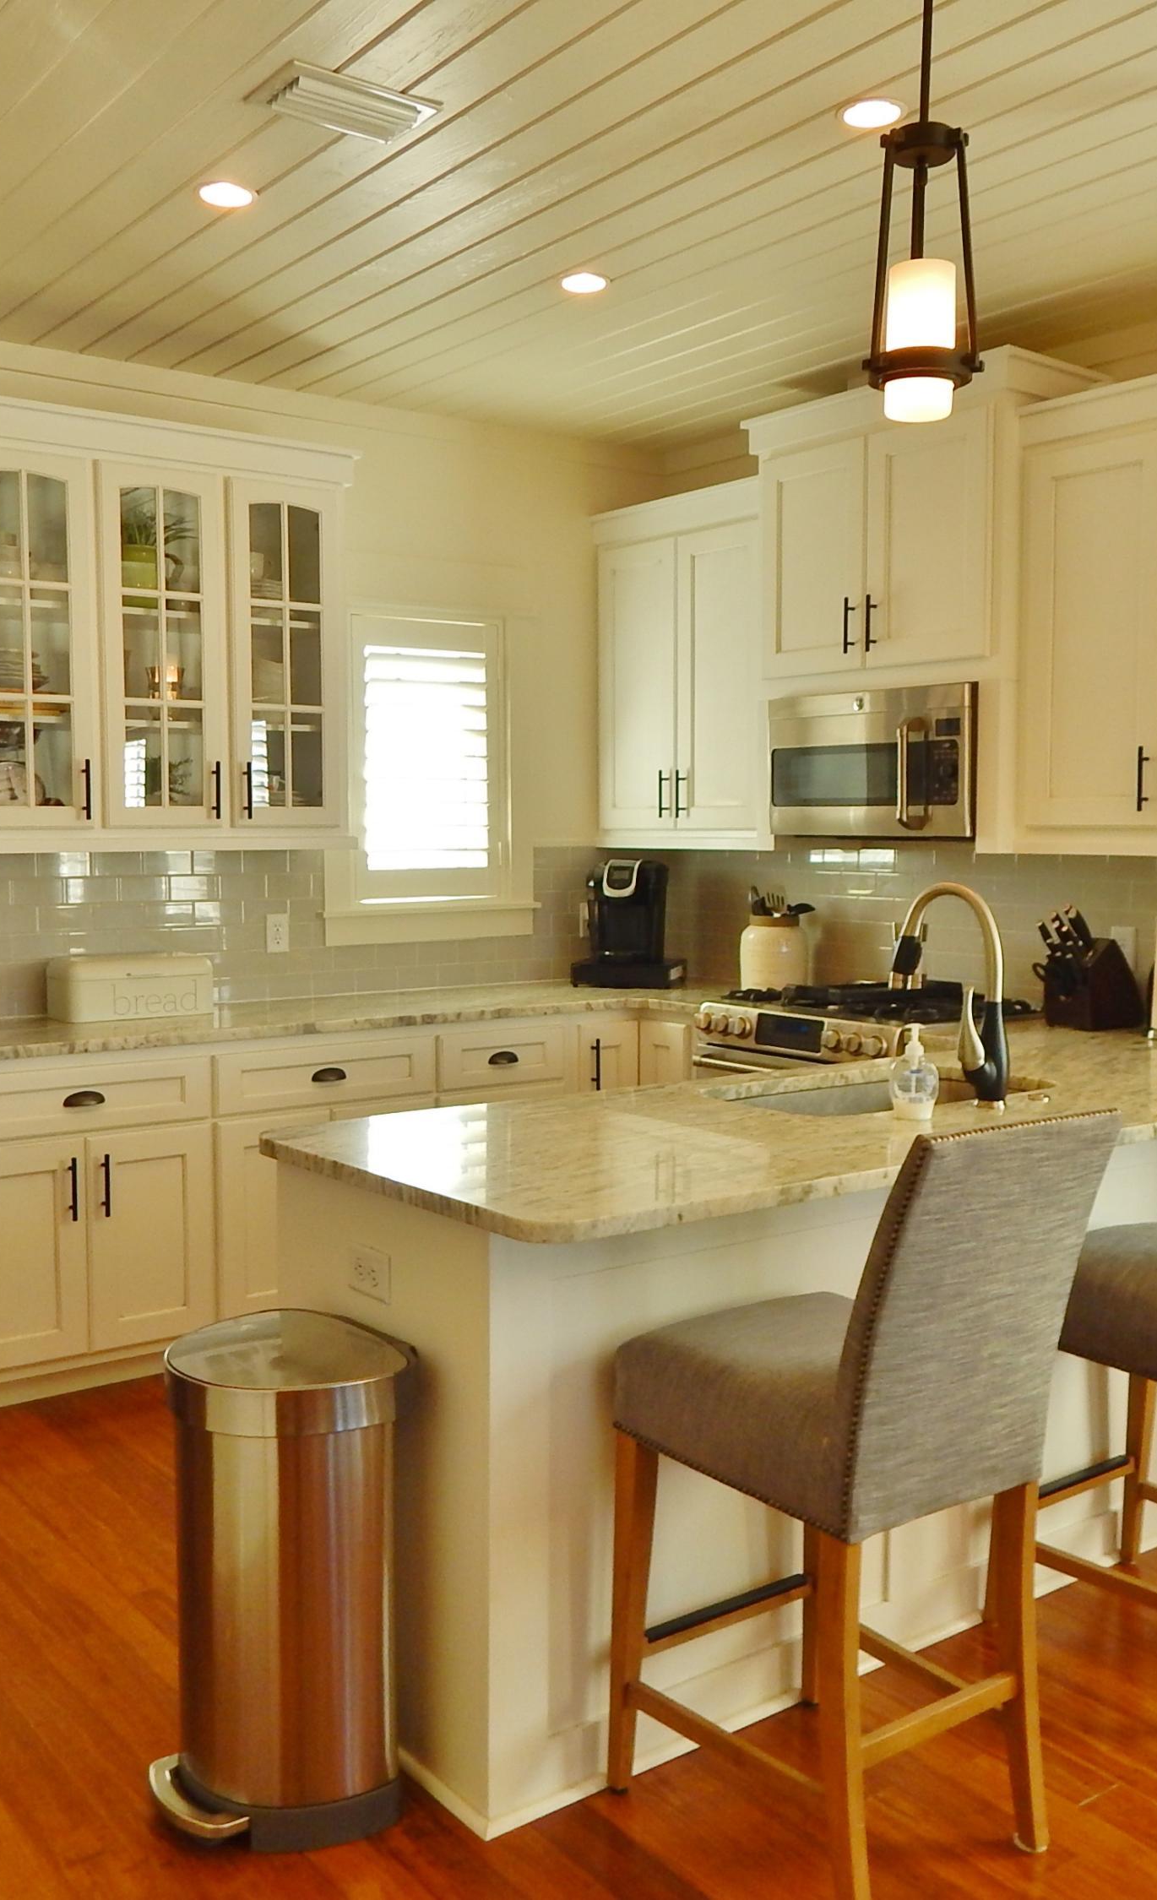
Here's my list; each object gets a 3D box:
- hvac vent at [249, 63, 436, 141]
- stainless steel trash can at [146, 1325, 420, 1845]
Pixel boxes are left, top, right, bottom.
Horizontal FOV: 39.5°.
[{"bbox_3d":[-0.436,-1.559,2.966,0.306,0.027,0.205,-3,5,-36],"label":"hvac vent"},{"bbox_3d":[-0.446,0.925,2.392,0.346,0.665,0.387,-3,5,-36],"label":"stainless steel trash can"}]

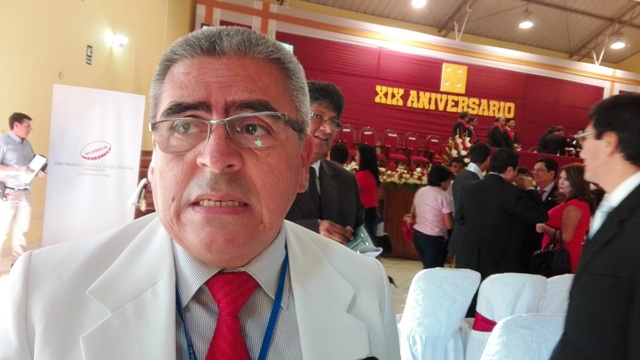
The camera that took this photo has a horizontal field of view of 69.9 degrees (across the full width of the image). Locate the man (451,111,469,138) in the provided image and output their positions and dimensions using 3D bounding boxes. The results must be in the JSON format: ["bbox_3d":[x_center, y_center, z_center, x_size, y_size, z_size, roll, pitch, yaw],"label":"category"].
[{"bbox_3d":[3.361,-0.852,11.263,0.420,1.680,0.500,5,4,-6],"label":"man"}]

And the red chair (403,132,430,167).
[{"bbox_3d":[2.161,-0.584,10.604,0.530,1.020,0.560,4,4,-13],"label":"red chair"}]

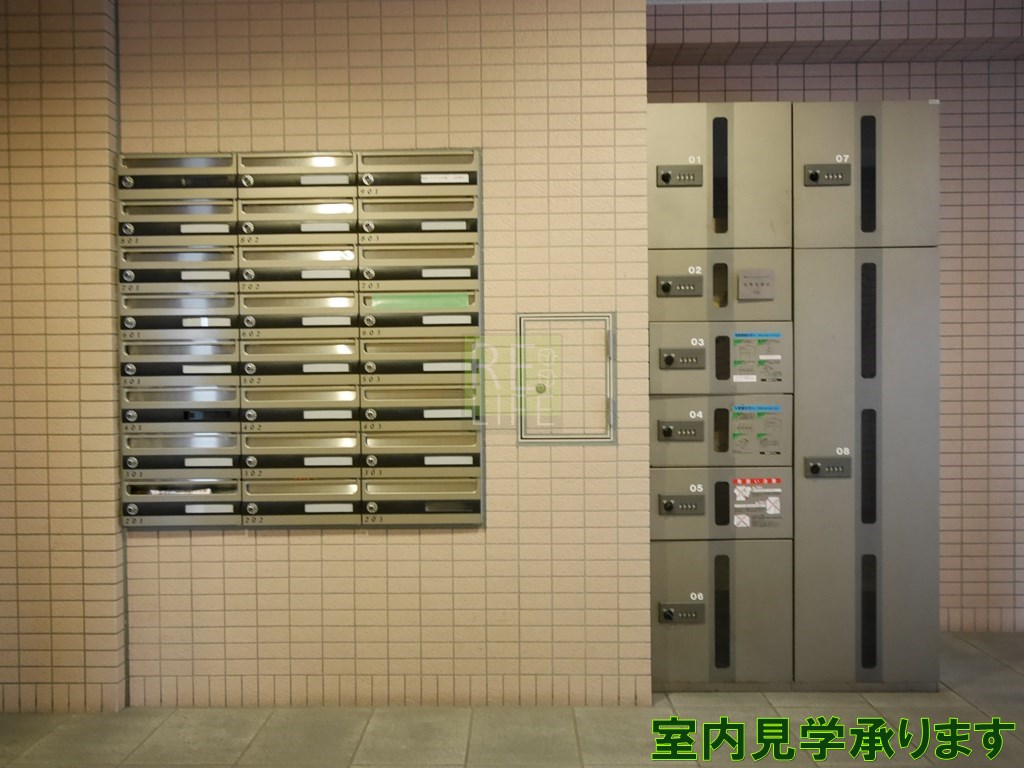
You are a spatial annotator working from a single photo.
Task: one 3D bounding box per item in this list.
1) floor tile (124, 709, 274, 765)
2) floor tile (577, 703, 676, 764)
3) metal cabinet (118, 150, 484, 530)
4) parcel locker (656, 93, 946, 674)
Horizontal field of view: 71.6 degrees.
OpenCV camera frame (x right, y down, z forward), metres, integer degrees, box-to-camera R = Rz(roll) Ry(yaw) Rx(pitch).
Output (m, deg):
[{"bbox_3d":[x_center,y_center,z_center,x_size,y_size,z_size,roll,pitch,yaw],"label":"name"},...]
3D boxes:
[{"bbox_3d":[-0.877,1.001,2.013,0.300,0.012,0.304,-1,0,1],"label":"floor tile"},{"bbox_3d":[0.334,0.981,1.977,0.297,0.012,0.300,-1,1,1],"label":"floor tile"},{"bbox_3d":[-0.630,-0.134,2.235,1.099,1.145,0.210,-1,1,1],"label":"metal cabinet"},{"bbox_3d":[0.888,0.043,2.470,0.916,1.859,0.485,-1,0,1],"label":"parcel locker"}]

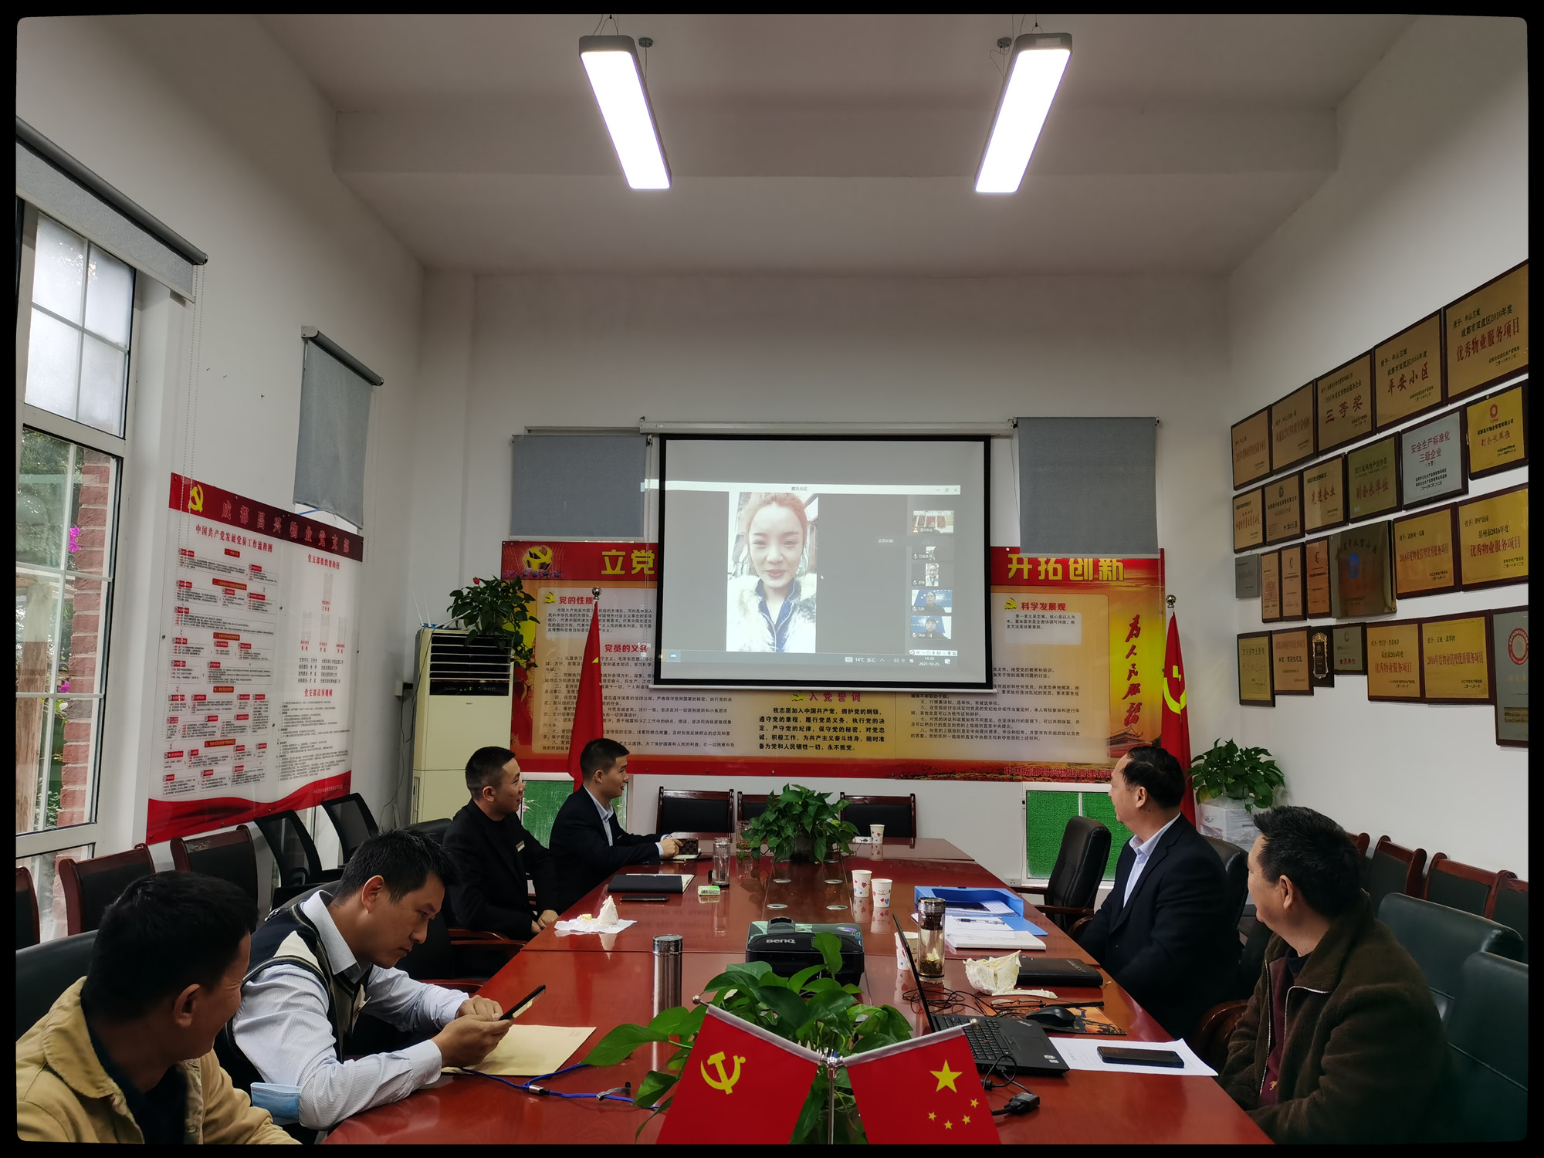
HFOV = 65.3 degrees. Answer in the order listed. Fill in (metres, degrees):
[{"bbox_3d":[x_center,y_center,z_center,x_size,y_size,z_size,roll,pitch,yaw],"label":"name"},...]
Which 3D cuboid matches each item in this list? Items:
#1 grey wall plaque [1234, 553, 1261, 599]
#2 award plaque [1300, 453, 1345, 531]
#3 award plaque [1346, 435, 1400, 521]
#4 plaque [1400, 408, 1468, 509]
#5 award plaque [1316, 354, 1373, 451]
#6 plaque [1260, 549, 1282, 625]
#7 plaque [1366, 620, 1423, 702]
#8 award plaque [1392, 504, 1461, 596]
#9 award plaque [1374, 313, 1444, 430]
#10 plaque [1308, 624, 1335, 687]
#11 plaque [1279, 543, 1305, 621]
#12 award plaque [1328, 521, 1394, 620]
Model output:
[{"bbox_3d":[2.807,-0.012,7.071,0.020,0.248,0.394,1,-5,2],"label":"grey wall plaque"},{"bbox_3d":[2.787,-0.414,6.043,0.025,0.339,0.477,1,-5,2],"label":"award plaque"},{"bbox_3d":[2.903,-0.474,5.811,0.025,0.362,0.500,1,-5,0],"label":"award plaque"},{"bbox_3d":[2.759,-0.488,5.007,0.025,0.344,0.510,1,-5,2],"label":"plaque"},{"bbox_3d":[2.696,-0.814,5.652,0.020,0.398,0.560,1,-5,1],"label":"award plaque"},{"bbox_3d":[2.702,0.048,6.487,0.020,0.375,0.256,1,-5,1],"label":"plaque"},{"bbox_3d":[2.669,0.354,5.149,0.020,0.344,0.463,1,-5,1],"label":"plaque"},{"bbox_3d":[2.836,-0.107,5.226,0.022,0.362,0.490,1,-6,2],"label":"award plaque"},{"bbox_3d":[2.683,-0.860,5.065,0.020,0.395,0.558,1,-5,1],"label":"award plaque"},{"bbox_3d":[2.894,0.410,6.322,0.025,0.318,0.242,1,-5,0],"label":"plaque"},{"bbox_3d":[2.875,0.022,6.644,0.022,0.410,0.275,1,-6,2],"label":"plaque"},{"bbox_3d":[2.773,-0.031,5.638,0.030,0.411,0.623,1,-5,2],"label":"award plaque"}]

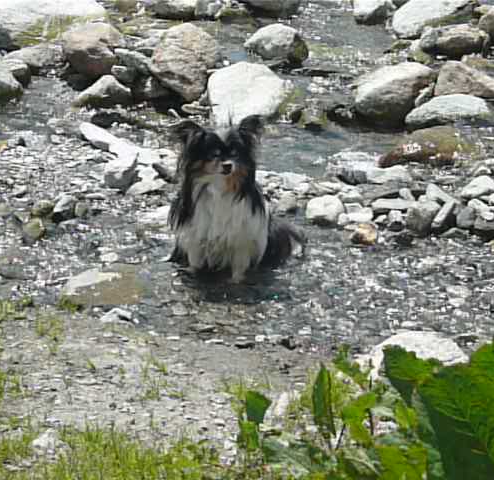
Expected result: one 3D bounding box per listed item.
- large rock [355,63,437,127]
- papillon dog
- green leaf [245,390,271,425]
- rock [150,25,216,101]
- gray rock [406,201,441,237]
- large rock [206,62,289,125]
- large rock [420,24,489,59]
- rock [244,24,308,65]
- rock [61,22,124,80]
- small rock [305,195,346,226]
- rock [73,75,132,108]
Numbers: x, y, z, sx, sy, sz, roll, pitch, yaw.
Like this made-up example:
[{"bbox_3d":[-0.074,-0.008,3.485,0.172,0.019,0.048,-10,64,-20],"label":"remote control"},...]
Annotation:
[{"bbox_3d":[0.448,-0.442,5.610,0.250,0.175,0.213,0,18,0],"label":"large rock"},{"bbox_3d":[-0.024,-0.109,4.240,0.240,0.390,0.310,8,20,24],"label":"papillon dog"},{"bbox_3d":[0.021,0.299,3.300,0.046,0.060,0.030,0,18,0],"label":"green leaf"},{"bbox_3d":[-0.261,-0.730,7.604,0.280,0.333,0.210,0,17,0],"label":"rock"},{"bbox_3d":[0.541,-0.066,5.704,0.105,0.113,0.089,0,17,0],"label":"gray rock"},{"bbox_3d":[0.007,-0.438,5.581,0.255,0.188,0.230,0,18,0],"label":"large rock"},{"bbox_3d":[0.729,-0.698,6.498,0.248,0.103,0.161,0,18,0],"label":"large rock"},{"bbox_3d":[0.129,-0.886,8.376,0.290,0.180,0.217,0,17,0],"label":"rock"},{"bbox_3d":[-0.665,-0.811,7.956,0.267,0.250,0.227,0,17,0],"label":"rock"},{"bbox_3d":[0.247,-0.093,5.815,0.126,0.101,0.101,0,17,0],"label":"small rock"},{"bbox_3d":[-0.454,-0.466,5.807,0.184,0.092,0.147,0,18,0],"label":"rock"}]

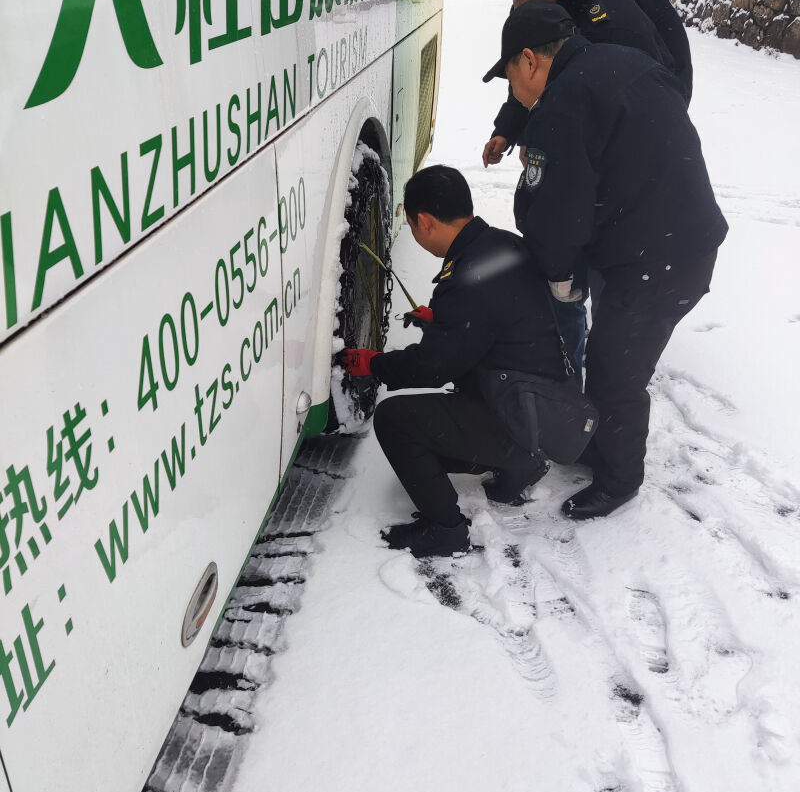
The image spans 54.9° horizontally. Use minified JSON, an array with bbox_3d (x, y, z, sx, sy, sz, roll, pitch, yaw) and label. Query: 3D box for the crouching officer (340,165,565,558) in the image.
[{"bbox_3d":[0.165,-0.115,2.271,0.760,1.100,0.560,9,31,15],"label":"crouching officer"}]

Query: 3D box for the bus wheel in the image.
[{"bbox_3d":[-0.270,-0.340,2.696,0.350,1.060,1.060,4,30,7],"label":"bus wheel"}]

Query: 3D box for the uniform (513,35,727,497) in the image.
[{"bbox_3d":[0.610,-0.293,2.250,0.640,1.380,0.530,1,30,2],"label":"uniform"}]

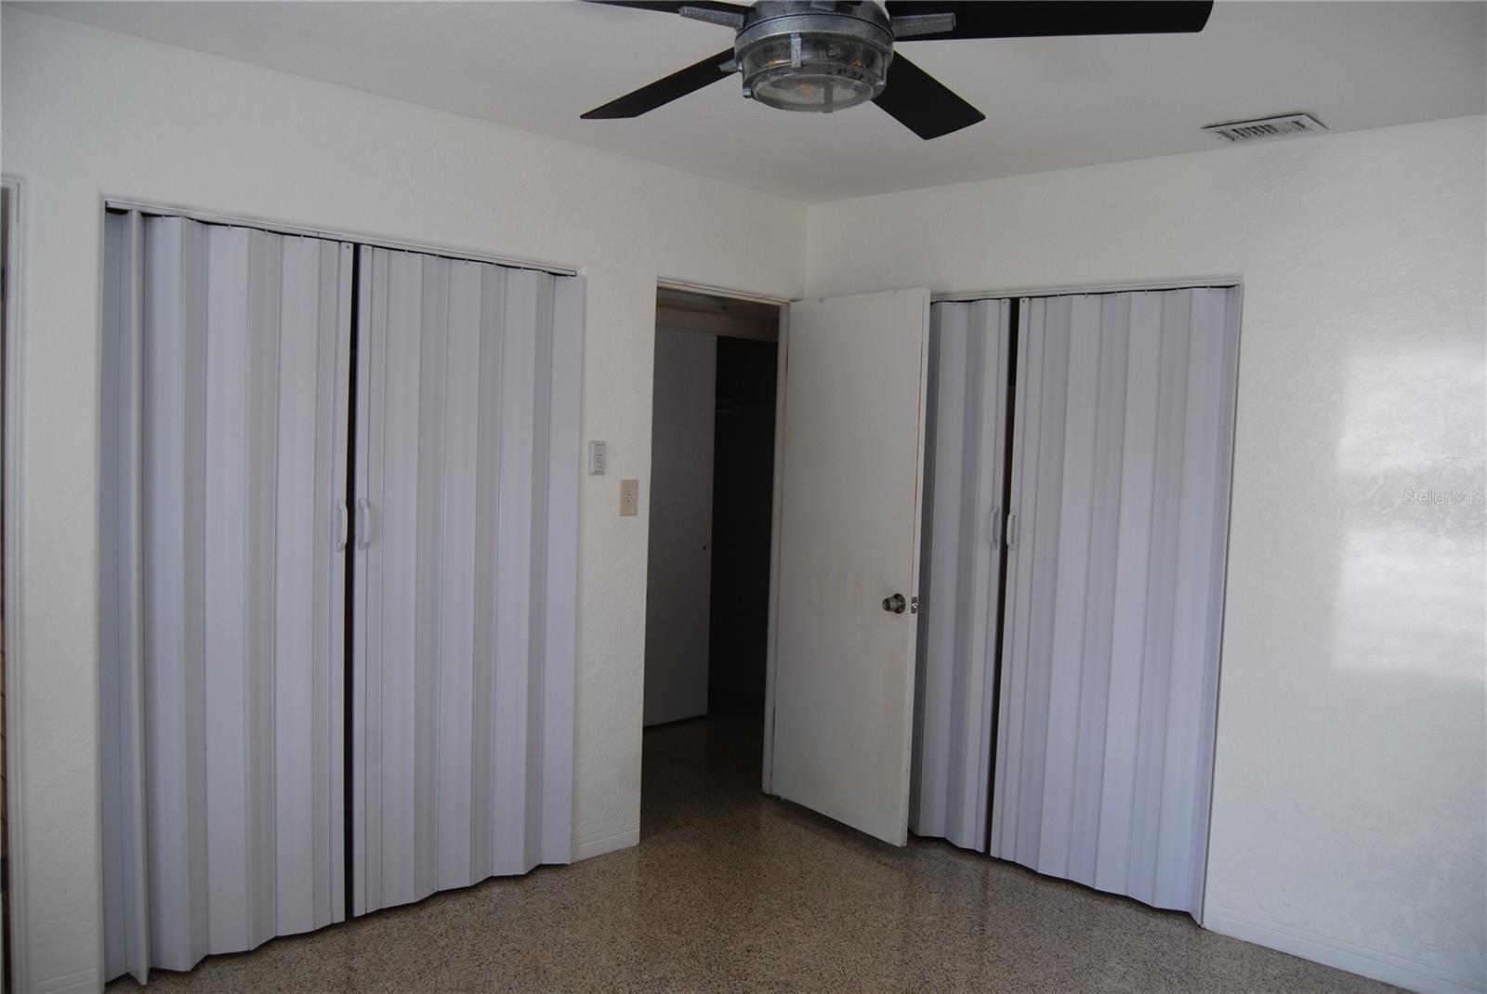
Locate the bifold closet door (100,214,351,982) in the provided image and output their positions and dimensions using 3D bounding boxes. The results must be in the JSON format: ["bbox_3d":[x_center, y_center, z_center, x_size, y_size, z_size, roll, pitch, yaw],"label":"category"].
[{"bbox_3d":[-1.370,0.278,2.989,0.090,1.980,0.650,5,5,43],"label":"bifold closet door"}]

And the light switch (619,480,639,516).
[{"bbox_3d":[-0.399,0.004,3.890,0.018,0.125,0.083,5,5,43],"label":"light switch"}]

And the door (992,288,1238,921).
[{"bbox_3d":[1.214,0.326,3.703,0.745,1.980,0.085,5,5,43],"label":"door"}]

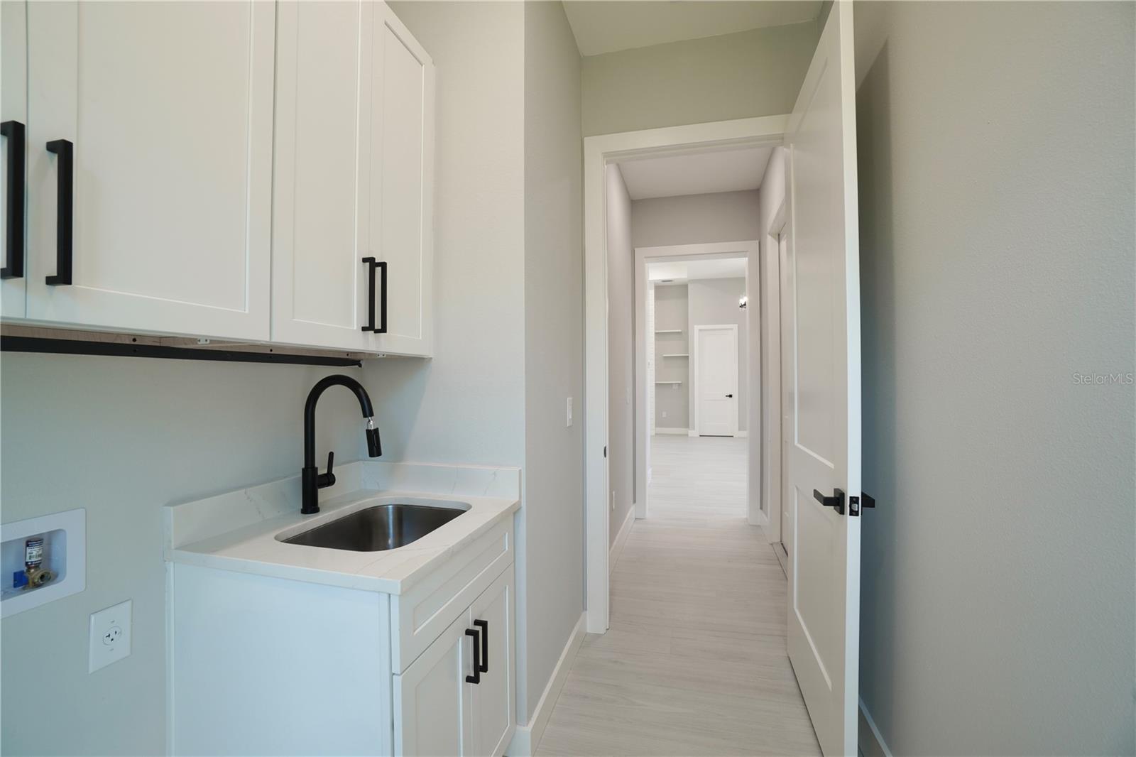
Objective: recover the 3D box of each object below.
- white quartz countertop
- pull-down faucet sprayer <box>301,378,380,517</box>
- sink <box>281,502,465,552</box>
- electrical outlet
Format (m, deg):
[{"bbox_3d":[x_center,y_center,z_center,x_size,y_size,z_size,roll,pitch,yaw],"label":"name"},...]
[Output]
[{"bbox_3d":[-0.584,0.386,1.413,0.683,0.136,0.692,0,0,15],"label":"white quartz countertop"},{"bbox_3d":[-0.698,0.208,1.503,0.287,0.434,0.111,0,0,15],"label":"pull-down faucet sprayer"},{"bbox_3d":[-0.539,0.553,1.416,0.420,0.205,0.525,0,0,15],"label":"sink"},{"bbox_3d":[-1.033,0.583,1.073,0.010,0.123,0.077,0,0,15],"label":"electrical outlet"}]

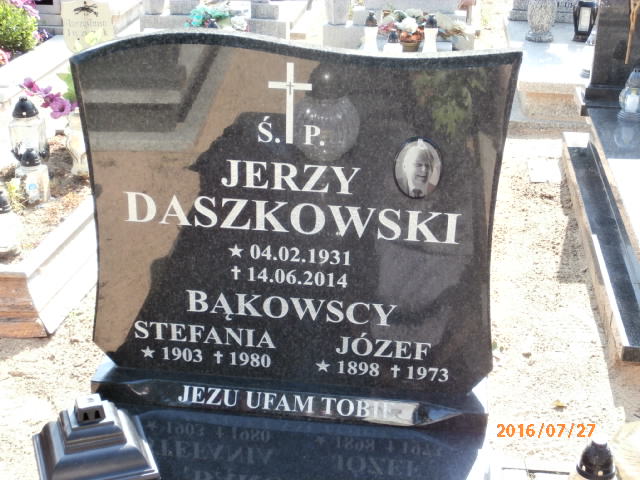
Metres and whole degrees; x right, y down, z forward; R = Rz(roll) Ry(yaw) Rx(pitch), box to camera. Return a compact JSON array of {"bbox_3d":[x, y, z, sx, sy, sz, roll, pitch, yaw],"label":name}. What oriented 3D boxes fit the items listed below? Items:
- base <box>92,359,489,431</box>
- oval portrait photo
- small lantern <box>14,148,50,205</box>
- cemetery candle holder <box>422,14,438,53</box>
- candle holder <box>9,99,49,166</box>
[{"bbox_3d":[-0.058,0.293,2.177,0.800,0.042,0.180,4,27,5],"label":"base"},{"bbox_3d":[0.177,-0.126,1.891,0.087,0.118,0.012,4,27,5],"label":"oval portrait photo"},{"bbox_3d":[-0.918,-0.203,3.370,0.095,0.165,0.095,7,27,11],"label":"small lantern"},{"bbox_3d":[0.519,-0.968,4.950,0.064,0.185,0.064,4,27,5],"label":"cemetery candle holder"},{"bbox_3d":[-1.011,-0.380,3.660,0.115,0.215,0.115,7,27,11],"label":"candle holder"}]

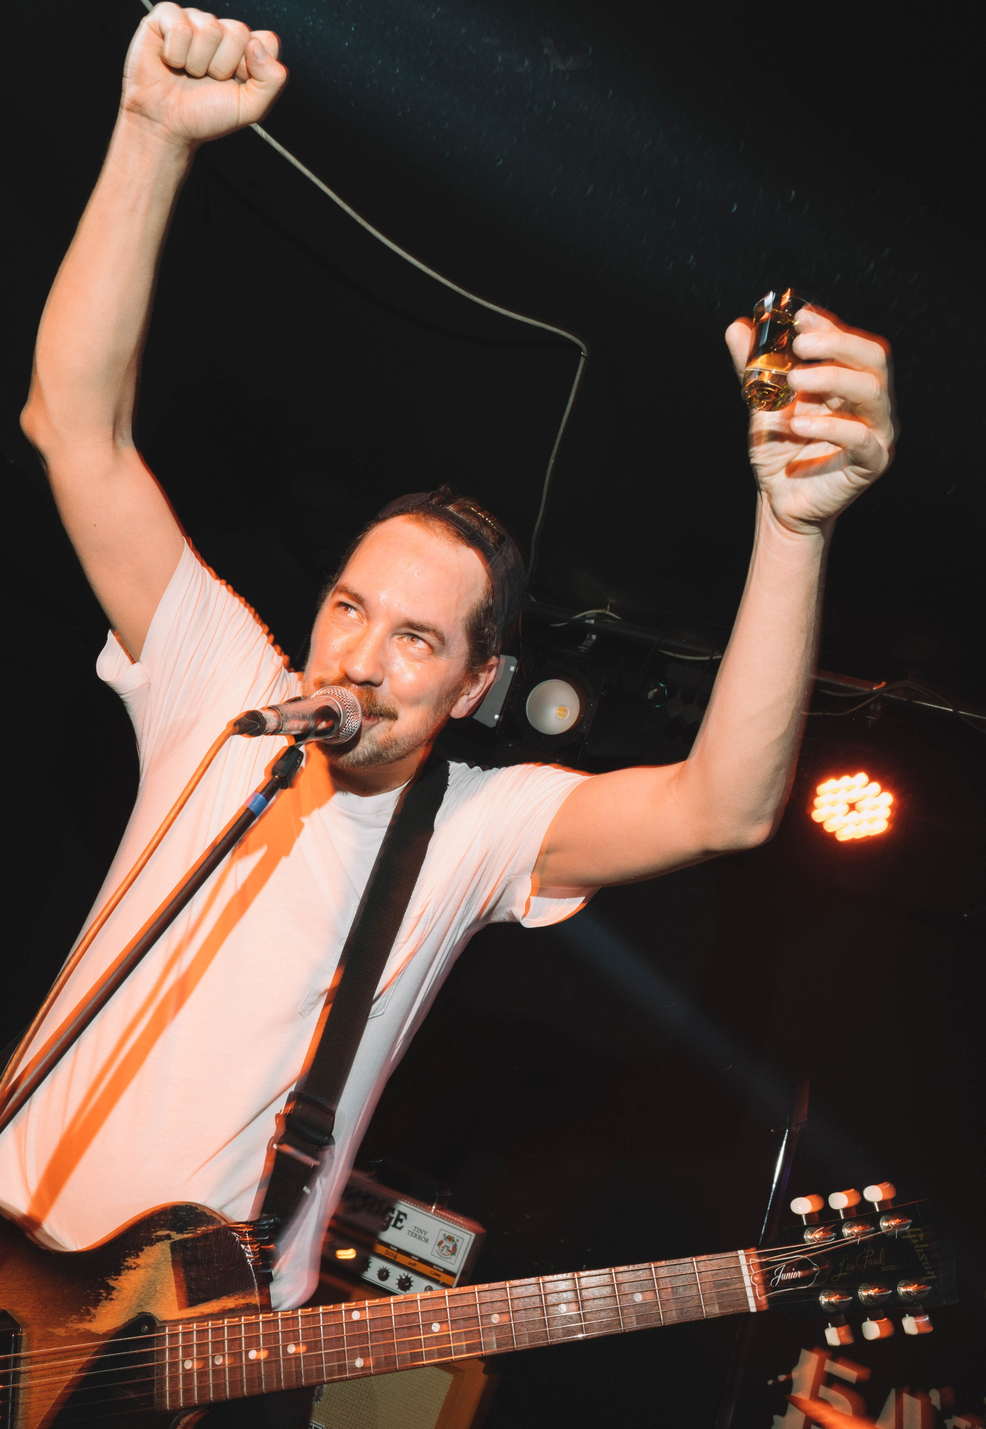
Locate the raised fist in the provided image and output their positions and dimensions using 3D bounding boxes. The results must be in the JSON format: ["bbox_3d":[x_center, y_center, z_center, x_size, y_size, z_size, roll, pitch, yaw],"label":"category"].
[{"bbox_3d":[-0.208,-0.462,0.830,0.112,0.094,0.082,17,18,-22],"label":"raised fist"}]

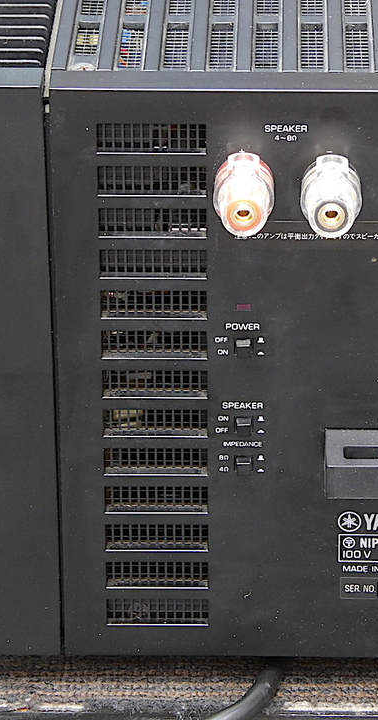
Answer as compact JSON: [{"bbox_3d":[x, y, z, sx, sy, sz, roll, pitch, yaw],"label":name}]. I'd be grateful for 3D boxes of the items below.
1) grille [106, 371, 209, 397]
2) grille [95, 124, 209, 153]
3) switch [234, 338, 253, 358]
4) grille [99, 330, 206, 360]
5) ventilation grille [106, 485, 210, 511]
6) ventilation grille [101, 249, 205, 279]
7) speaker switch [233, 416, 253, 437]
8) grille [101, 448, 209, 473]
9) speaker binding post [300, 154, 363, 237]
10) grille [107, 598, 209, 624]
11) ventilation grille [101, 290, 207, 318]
[{"bbox_3d":[-0.011,0.007,0.966,0.035,0.010,0.004,0,26,2],"label":"grille"},{"bbox_3d":[-0.012,-0.070,0.924,0.034,0.010,0.005,0,26,2],"label":"grille"},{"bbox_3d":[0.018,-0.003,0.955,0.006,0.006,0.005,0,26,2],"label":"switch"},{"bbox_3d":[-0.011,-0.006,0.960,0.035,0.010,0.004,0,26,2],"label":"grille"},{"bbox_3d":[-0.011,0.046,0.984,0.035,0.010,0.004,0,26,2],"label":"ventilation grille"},{"bbox_3d":[-0.011,-0.032,0.943,0.034,0.010,0.005,0,26,2],"label":"ventilation grille"},{"bbox_3d":[0.018,0.022,0.962,0.006,0.006,0.005,0,26,2],"label":"speaker switch"},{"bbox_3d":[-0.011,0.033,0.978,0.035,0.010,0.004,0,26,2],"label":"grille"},{"bbox_3d":[0.044,-0.050,0.915,0.019,0.019,0.027,0,26,2],"label":"speaker binding post"},{"bbox_3d":[-0.011,0.085,1.003,0.035,0.010,0.004,0,26,2],"label":"grille"},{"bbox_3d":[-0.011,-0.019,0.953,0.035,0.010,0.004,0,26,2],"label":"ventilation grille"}]

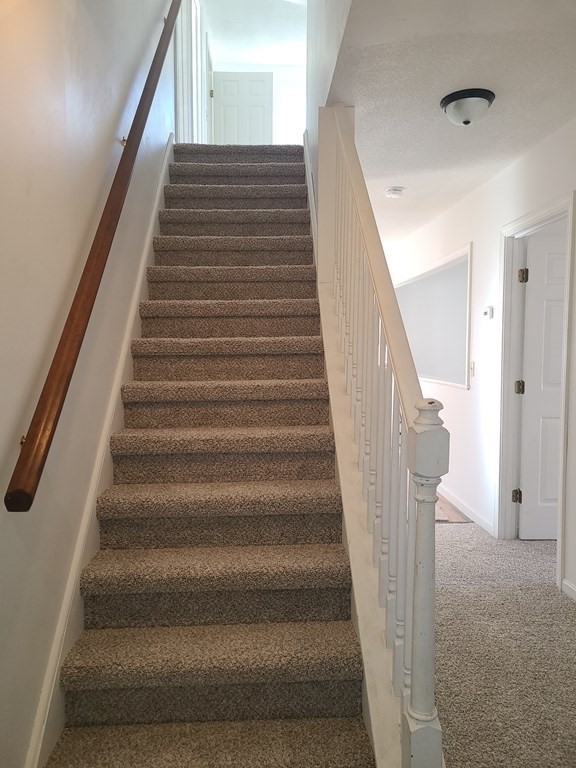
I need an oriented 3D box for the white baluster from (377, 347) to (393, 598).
[{"bbox_3d":[0.304,0.257,1.827,0.034,0.910,0.034,-1,4,-2],"label":"white baluster"}]

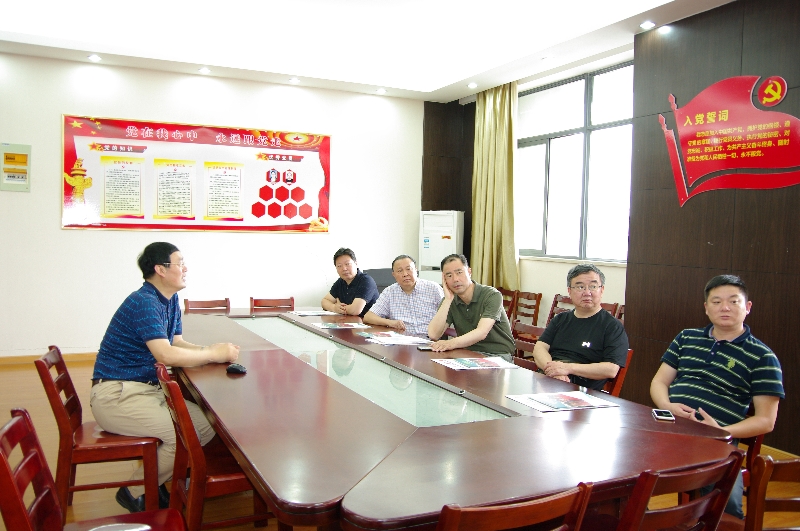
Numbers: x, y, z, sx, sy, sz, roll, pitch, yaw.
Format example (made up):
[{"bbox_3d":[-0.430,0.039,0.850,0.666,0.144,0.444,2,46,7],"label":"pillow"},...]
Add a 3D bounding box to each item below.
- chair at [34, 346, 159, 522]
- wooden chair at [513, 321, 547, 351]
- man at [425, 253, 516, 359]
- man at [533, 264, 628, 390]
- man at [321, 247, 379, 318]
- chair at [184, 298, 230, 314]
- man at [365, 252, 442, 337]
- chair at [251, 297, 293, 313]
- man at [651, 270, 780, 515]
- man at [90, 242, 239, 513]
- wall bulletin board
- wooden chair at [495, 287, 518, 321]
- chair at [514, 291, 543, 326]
[{"bbox_3d":[-1.530,0.868,3.121,0.528,0.853,0.426,0,3,-18],"label":"chair"},{"bbox_3d":[0.733,0.850,4.167,0.500,0.850,0.420,0,3,-29],"label":"wooden chair"},{"bbox_3d":[0.434,0.604,3.976,0.751,1.360,0.558,-2,4,-42],"label":"man"},{"bbox_3d":[0.946,0.667,3.359,0.780,1.310,0.600,-1,4,-42],"label":"man"},{"bbox_3d":[-0.362,0.521,5.294,0.780,1.330,0.560,-1,4,-43],"label":"man"},{"bbox_3d":[-1.620,0.734,5.157,0.410,0.850,0.490,0,3,-29],"label":"chair"},{"bbox_3d":[0.070,0.578,4.712,0.780,1.300,0.580,-1,4,-45],"label":"man"},{"bbox_3d":[-1.144,0.750,5.522,0.426,0.853,0.528,0,3,-26],"label":"chair"},{"bbox_3d":[1.358,0.709,2.553,0.589,1.330,0.771,3,4,36],"label":"man"},{"bbox_3d":[-1.257,0.593,3.218,0.792,1.401,0.558,0,3,-21],"label":"man"},{"bbox_3d":[-2.260,-1.019,7.053,3.011,1.236,0.030,0,3,-24],"label":"wall bulletin board"},{"bbox_3d":[1.071,0.708,7.059,0.528,0.853,0.426,-1,3,-29],"label":"wooden chair"},{"bbox_3d":[1.329,0.737,6.632,0.410,0.850,0.490,4,4,36],"label":"chair"}]

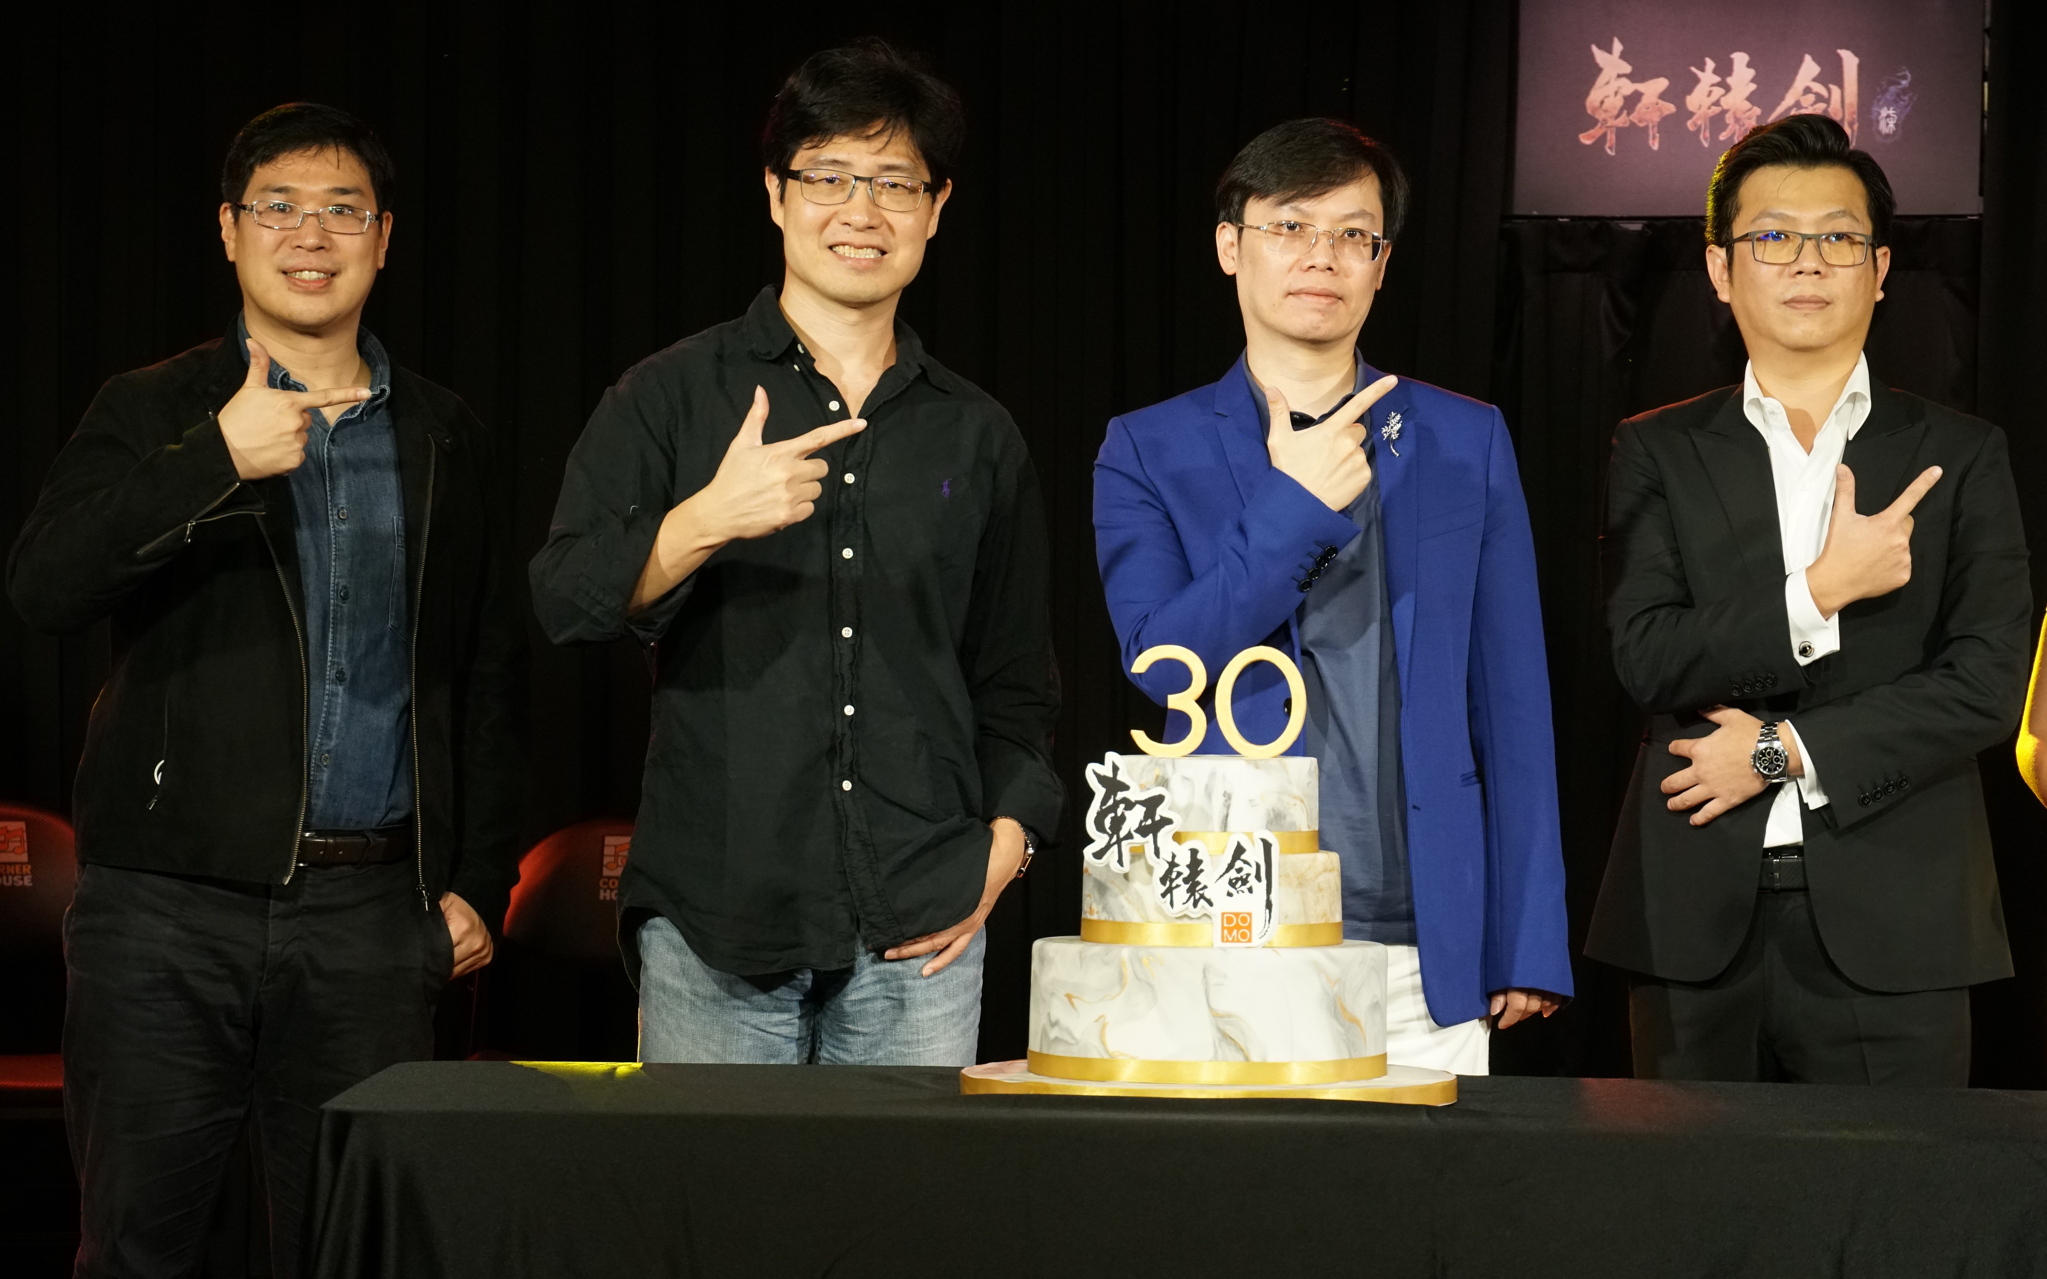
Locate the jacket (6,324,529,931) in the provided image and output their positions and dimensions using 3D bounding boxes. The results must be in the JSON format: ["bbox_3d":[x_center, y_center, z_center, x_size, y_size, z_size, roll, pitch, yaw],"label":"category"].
[{"bbox_3d":[-0.822,-0.010,6.150,0.550,0.670,0.380,1,-1,-14],"label":"jacket"}]

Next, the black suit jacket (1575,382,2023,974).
[{"bbox_3d":[0.862,0.051,6.200,0.490,0.670,0.360,1,-1,5],"label":"black suit jacket"}]

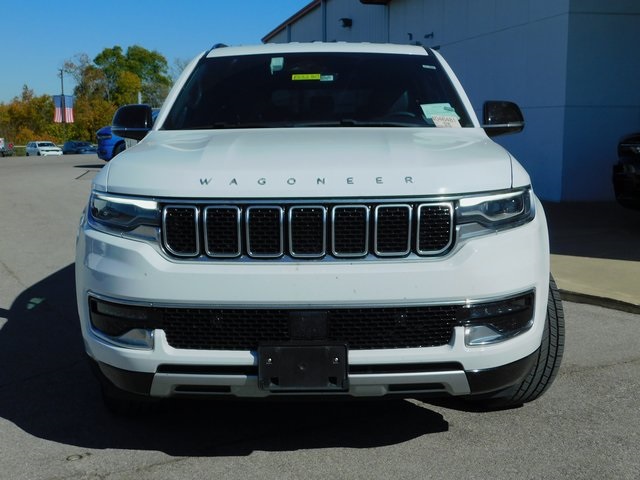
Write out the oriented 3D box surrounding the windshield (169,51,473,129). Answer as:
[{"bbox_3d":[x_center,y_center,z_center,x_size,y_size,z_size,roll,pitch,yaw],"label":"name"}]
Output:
[{"bbox_3d":[-0.031,-0.858,4.677,1.640,0.490,0.800,0,7,1],"label":"windshield"}]

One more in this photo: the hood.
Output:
[{"bbox_3d":[-0.048,-0.355,3.618,1.680,0.270,1.330,0,7,1],"label":"hood"}]

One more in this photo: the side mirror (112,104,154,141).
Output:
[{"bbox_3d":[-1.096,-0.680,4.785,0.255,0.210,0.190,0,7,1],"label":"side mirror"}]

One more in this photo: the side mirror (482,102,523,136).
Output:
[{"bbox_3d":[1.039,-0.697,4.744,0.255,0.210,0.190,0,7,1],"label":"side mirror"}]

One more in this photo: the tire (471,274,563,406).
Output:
[{"bbox_3d":[0.812,0.368,3.915,0.275,0.800,0.800,-3,8,-19],"label":"tire"}]

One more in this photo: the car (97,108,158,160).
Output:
[{"bbox_3d":[-3.710,-3.050,24.700,5.200,1.830,1.980,-3,8,-21],"label":"car"}]

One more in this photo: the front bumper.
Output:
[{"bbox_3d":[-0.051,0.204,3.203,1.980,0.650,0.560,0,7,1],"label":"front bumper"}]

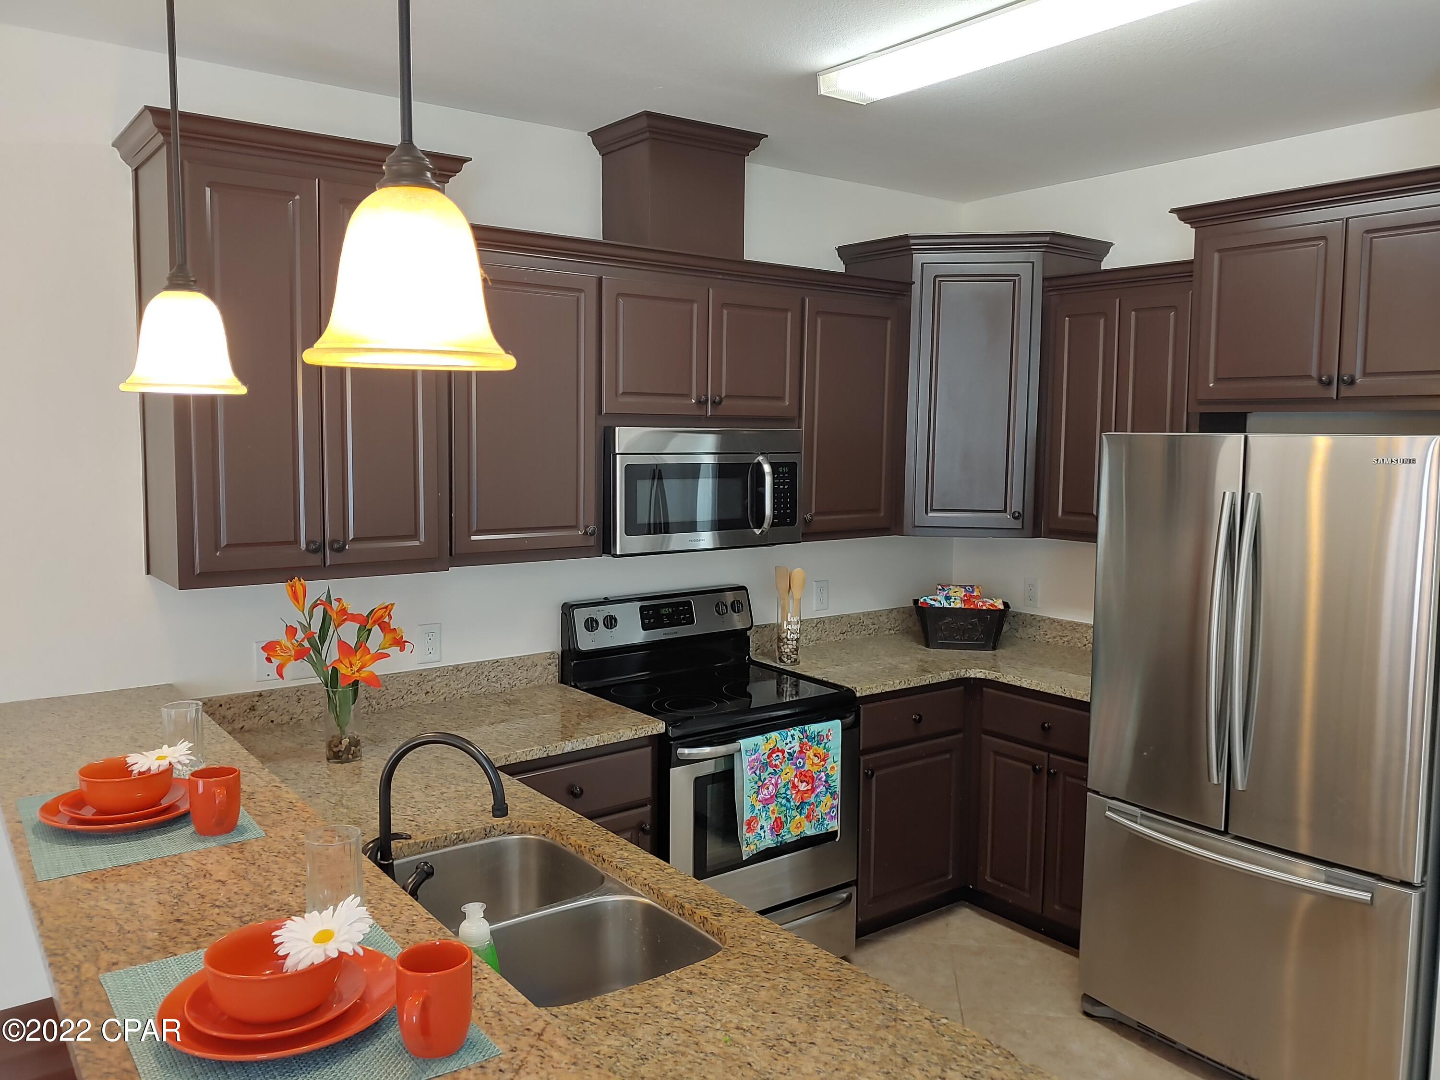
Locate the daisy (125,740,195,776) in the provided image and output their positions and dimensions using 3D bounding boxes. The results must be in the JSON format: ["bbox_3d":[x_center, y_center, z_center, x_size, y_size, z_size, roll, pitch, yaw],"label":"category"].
[{"bbox_3d":[-0.973,0.379,1.808,0.110,0.030,0.110,7,22,34],"label":"daisy"}]

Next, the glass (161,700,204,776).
[{"bbox_3d":[-1.061,0.397,2.059,0.071,0.140,0.071,-3,6,-28],"label":"glass"}]

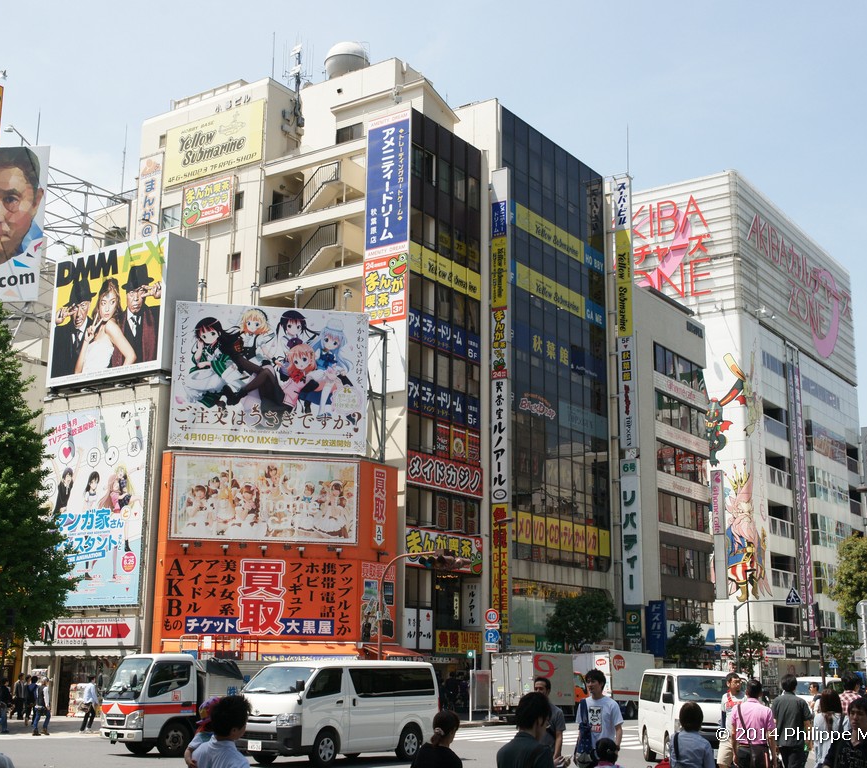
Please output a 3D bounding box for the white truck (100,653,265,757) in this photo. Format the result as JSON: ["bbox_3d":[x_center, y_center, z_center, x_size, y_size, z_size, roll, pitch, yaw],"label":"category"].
[{"bbox_3d":[-5.044,7.130,25.228,1.750,2.100,4.700,-10,-17,37],"label":"white truck"}]

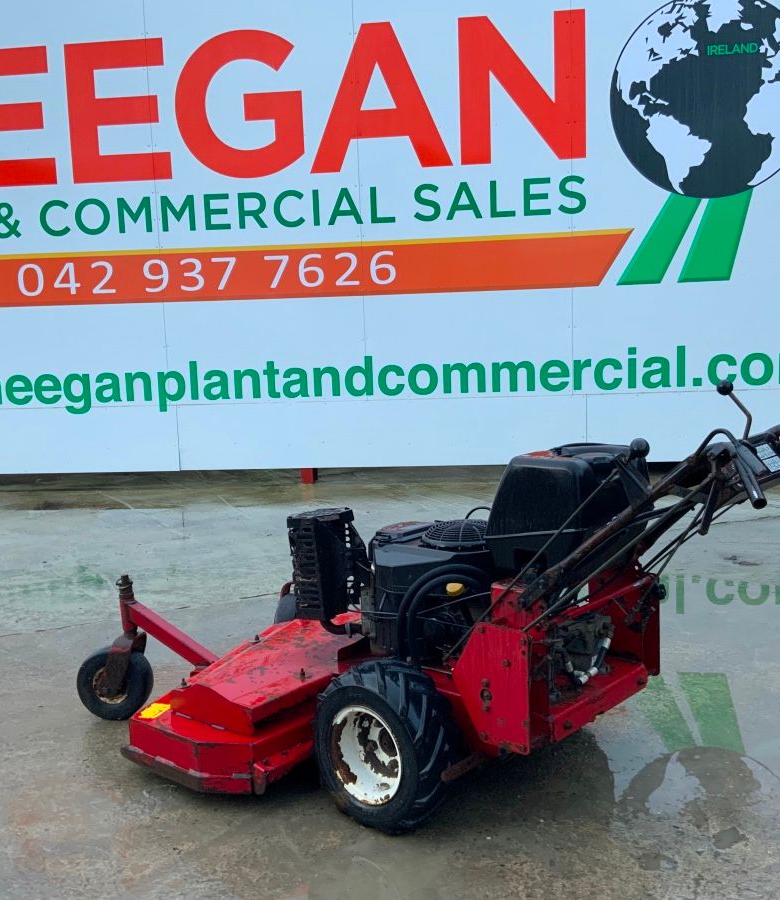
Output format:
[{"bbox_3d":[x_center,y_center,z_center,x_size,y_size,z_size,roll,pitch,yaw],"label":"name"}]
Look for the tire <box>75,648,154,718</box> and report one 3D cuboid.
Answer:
[{"bbox_3d":[-0.850,0.724,3.122,0.229,0.229,0.090,-1,8,9],"label":"tire"}]

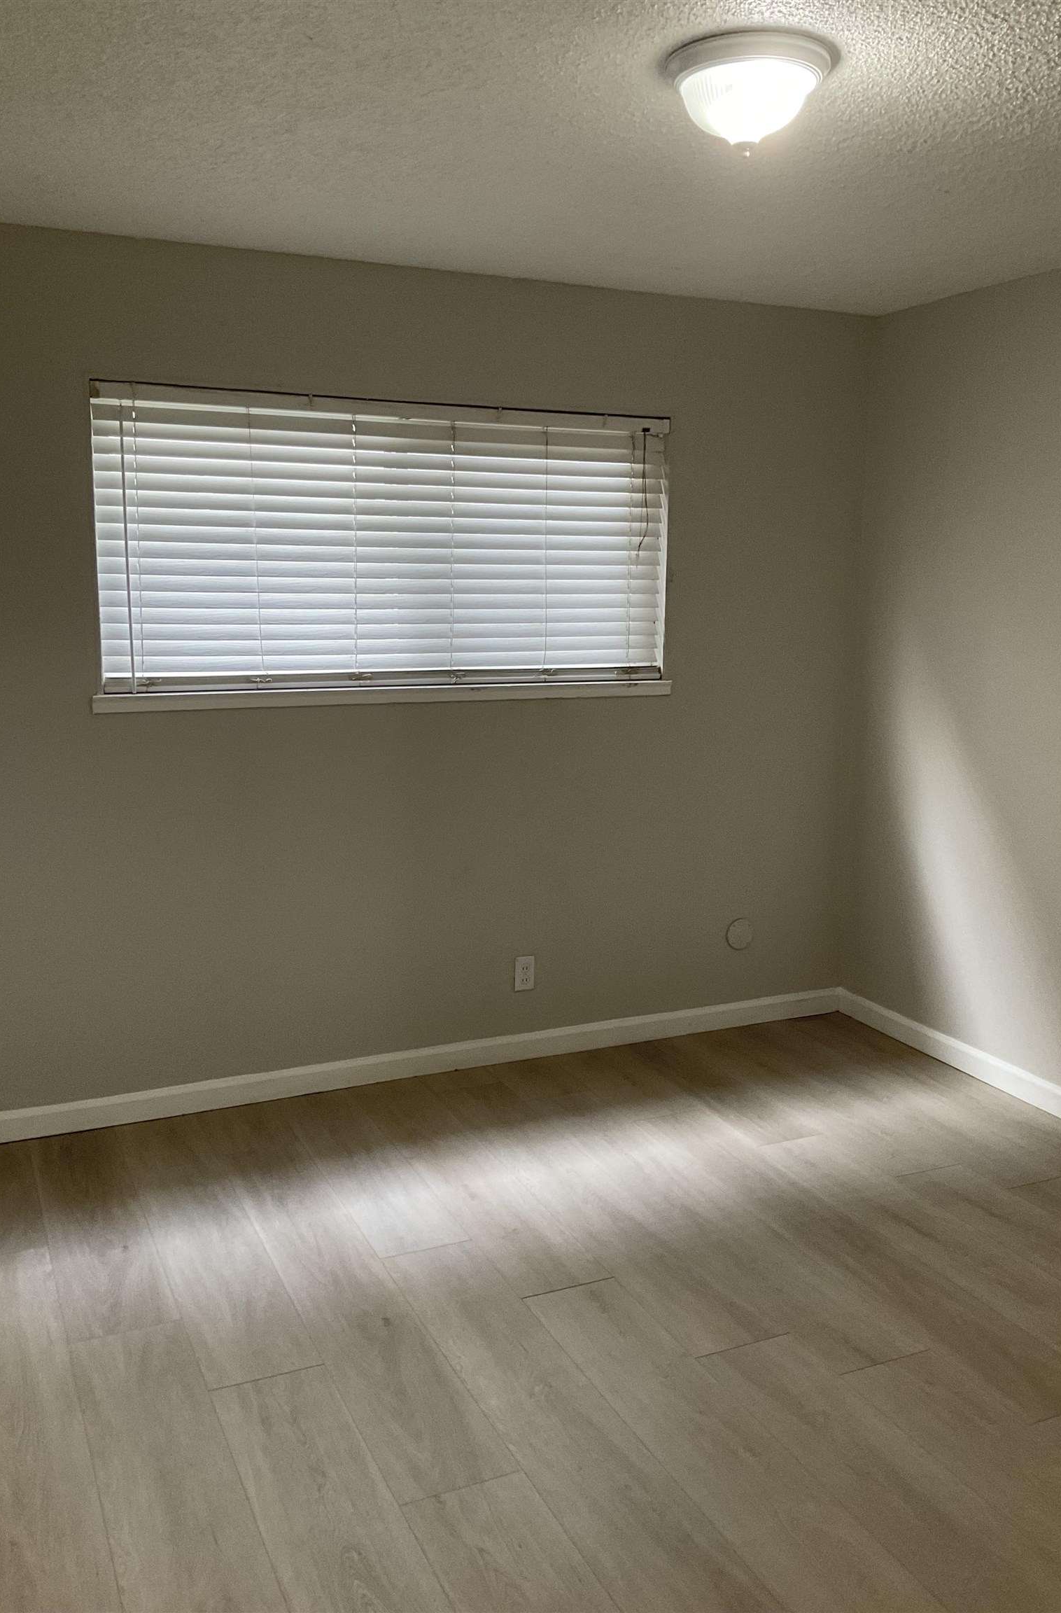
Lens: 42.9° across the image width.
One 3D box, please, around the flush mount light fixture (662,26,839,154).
[{"bbox_3d":[0.359,-1.161,2.251,0.275,0.152,0.275,1,10,0],"label":"flush mount light fixture"}]

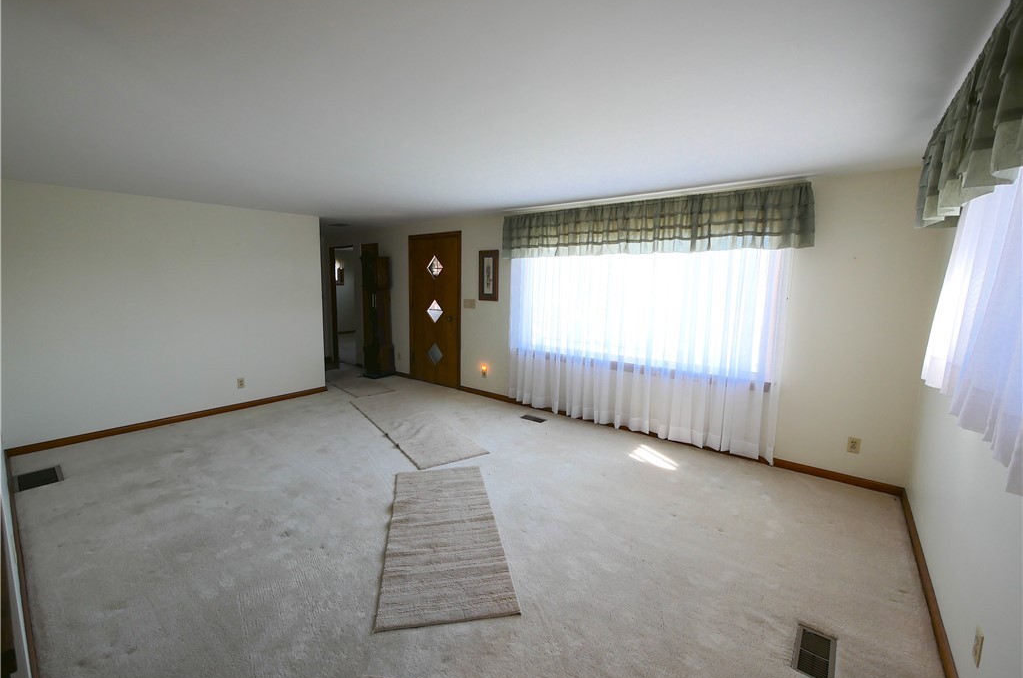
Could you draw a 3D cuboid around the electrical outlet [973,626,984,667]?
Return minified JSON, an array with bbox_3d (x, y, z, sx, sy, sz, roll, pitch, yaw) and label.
[{"bbox_3d":[1.548,1.016,1.371,0.014,0.115,0.072,7,10,38],"label":"electrical outlet"}]

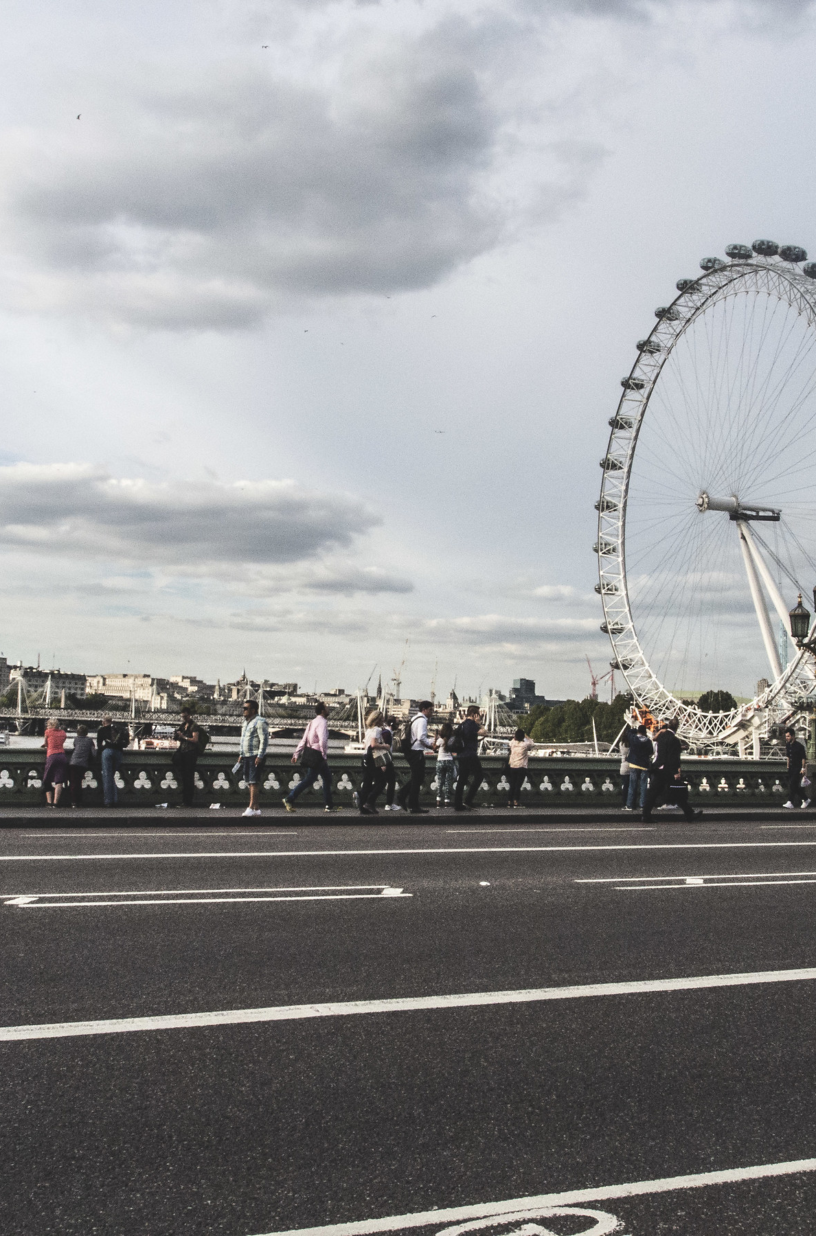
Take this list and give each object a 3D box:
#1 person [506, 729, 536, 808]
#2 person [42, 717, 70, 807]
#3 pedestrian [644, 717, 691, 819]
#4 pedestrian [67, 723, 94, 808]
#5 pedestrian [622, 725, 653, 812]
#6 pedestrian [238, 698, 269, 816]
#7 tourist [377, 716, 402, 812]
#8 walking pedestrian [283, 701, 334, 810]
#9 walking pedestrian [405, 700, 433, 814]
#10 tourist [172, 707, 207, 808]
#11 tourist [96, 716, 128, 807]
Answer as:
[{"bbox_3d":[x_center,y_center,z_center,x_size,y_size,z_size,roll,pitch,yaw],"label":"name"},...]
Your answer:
[{"bbox_3d":[2.232,2.956,26.265,0.550,1.570,0.450,0,-4,20],"label":"person"},{"bbox_3d":[-5.999,2.468,22.709,0.480,1.532,0.550,3,-4,-20],"label":"person"},{"bbox_3d":[4.478,2.603,22.785,0.850,1.769,0.580,3,-5,-24],"label":"pedestrian"},{"bbox_3d":[-5.386,2.422,22.000,0.460,1.440,0.550,3,-4,-14],"label":"pedestrian"},{"bbox_3d":[4.337,2.853,25.300,0.570,1.625,0.420,1,-4,4],"label":"pedestrian"},{"bbox_3d":[-2.306,2.095,19.900,0.420,1.750,0.540,3,-4,-23],"label":"pedestrian"},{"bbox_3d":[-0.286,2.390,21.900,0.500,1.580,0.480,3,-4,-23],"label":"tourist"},{"bbox_3d":[-1.602,2.232,21.400,0.780,1.757,0.530,4,-5,-24],"label":"walking pedestrian"},{"bbox_3d":[0.171,2.170,20.800,0.580,1.780,0.500,3,-4,-23],"label":"walking pedestrian"},{"bbox_3d":[-3.836,2.457,23.435,0.500,1.764,0.500,5,-5,-40],"label":"tourist"},{"bbox_3d":[-4.931,2.385,22.200,0.500,1.512,0.550,4,-5,-30],"label":"tourist"}]

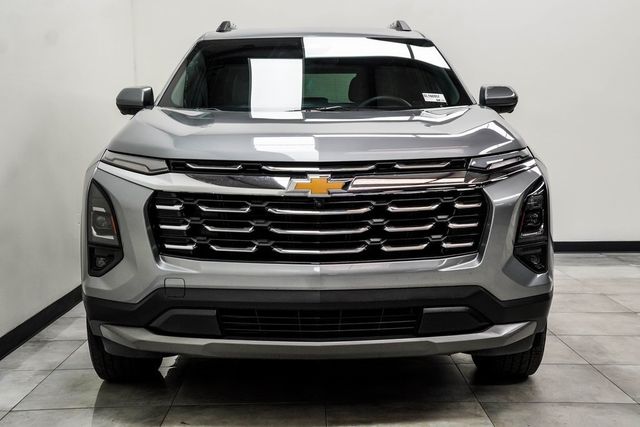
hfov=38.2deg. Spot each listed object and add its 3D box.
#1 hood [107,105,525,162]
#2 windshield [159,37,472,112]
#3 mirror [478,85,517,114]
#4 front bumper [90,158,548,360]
[{"bbox_3d":[-0.010,-0.329,3.736,1.570,0.220,1.200,0,5,-1],"label":"hood"},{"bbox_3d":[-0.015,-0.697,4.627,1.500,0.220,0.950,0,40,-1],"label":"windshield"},{"bbox_3d":[0.915,-0.587,4.747,0.215,0.155,0.150,0,5,-1],"label":"mirror"},{"bbox_3d":[-0.010,0.143,3.385,1.850,0.690,0.600,0,5,-1],"label":"front bumper"}]

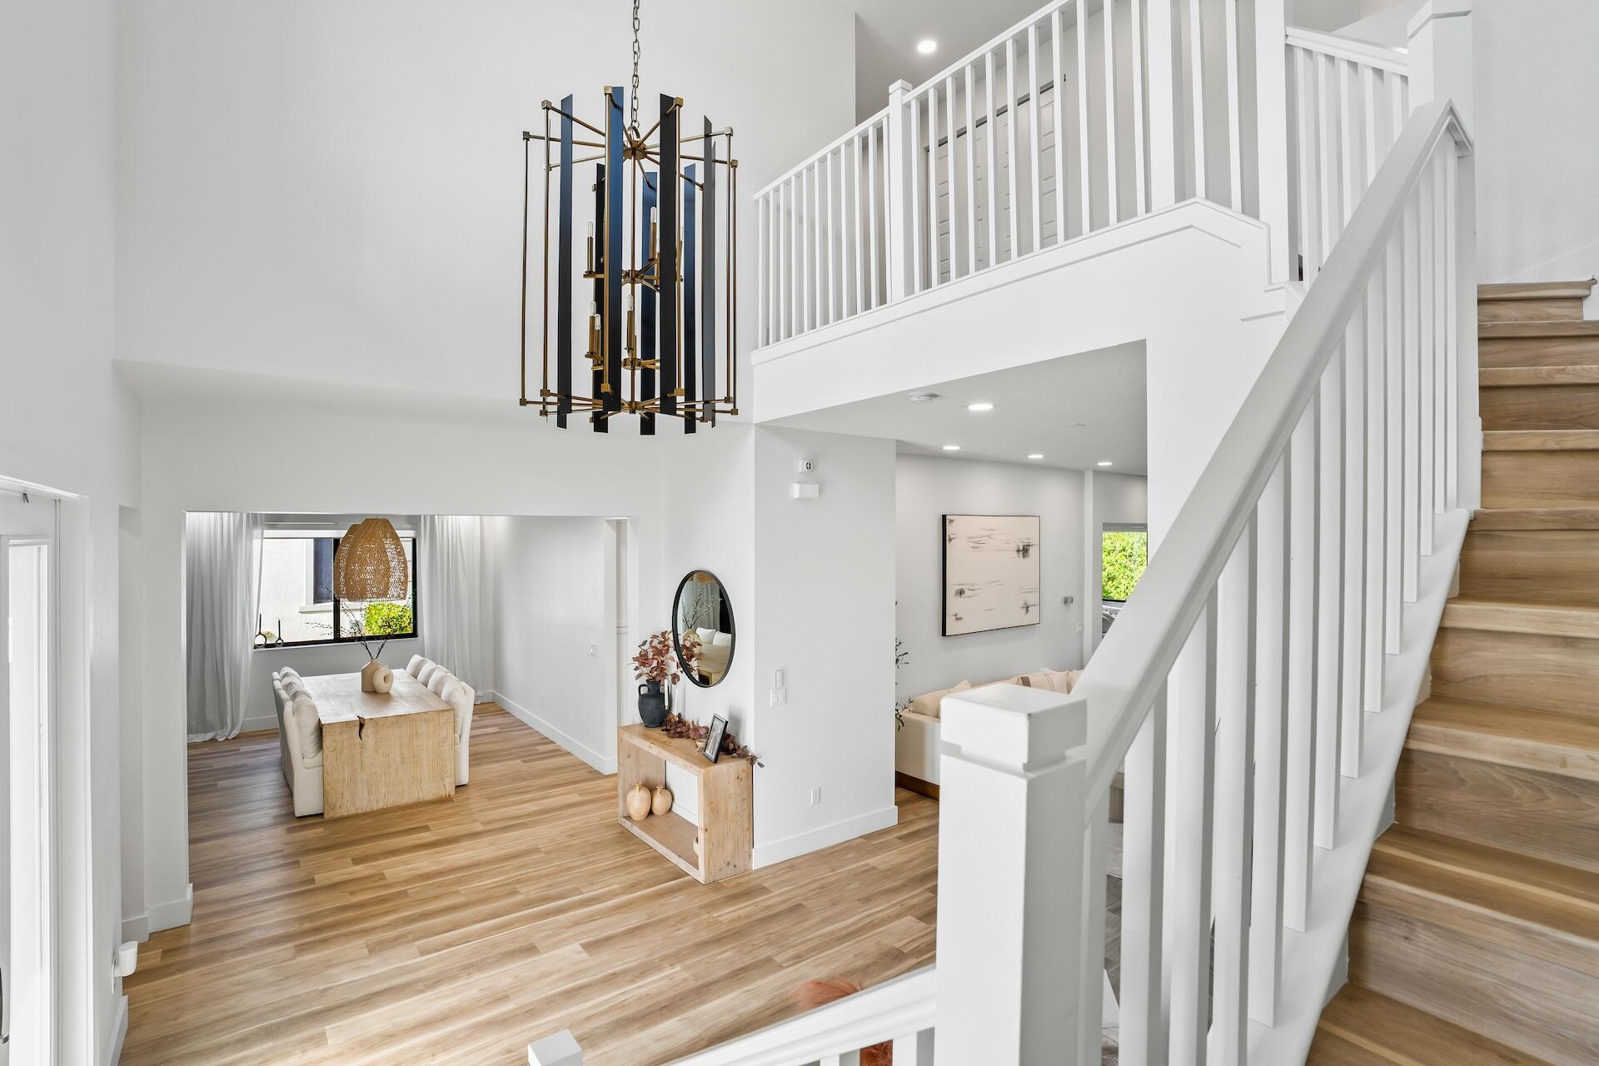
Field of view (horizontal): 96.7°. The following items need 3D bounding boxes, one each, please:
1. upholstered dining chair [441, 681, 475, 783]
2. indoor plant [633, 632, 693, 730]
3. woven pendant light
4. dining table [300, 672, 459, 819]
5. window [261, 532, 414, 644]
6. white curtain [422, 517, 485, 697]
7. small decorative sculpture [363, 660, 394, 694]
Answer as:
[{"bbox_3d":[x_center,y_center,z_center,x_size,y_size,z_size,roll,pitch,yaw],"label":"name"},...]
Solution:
[{"bbox_3d":[-3.444,1.875,6.674,0.620,0.930,0.560,0,0,-37],"label":"upholstered dining chair"},{"bbox_3d":[-1.103,1.169,5.730,0.420,0.790,0.460,0,0,0],"label":"indoor plant"},{"bbox_3d":[-4.006,0.258,6.720,0.620,0.785,0.620,0,0,-37],"label":"woven pendant light"},{"bbox_3d":[-4.200,1.955,7.050,0.970,0.770,2.400,0,0,-36],"label":"dining table"},{"bbox_3d":[-5.727,0.665,8.817,1.780,1.420,0.100,0,0,-33],"label":"window"},{"bbox_3d":[-4.589,1.020,9.383,0.800,2.620,0.170,0,0,-33],"label":"white curtain"},{"bbox_3d":[-4.172,1.427,7.040,0.300,0.330,0.200,0,0,-38],"label":"small decorative sculpture"}]

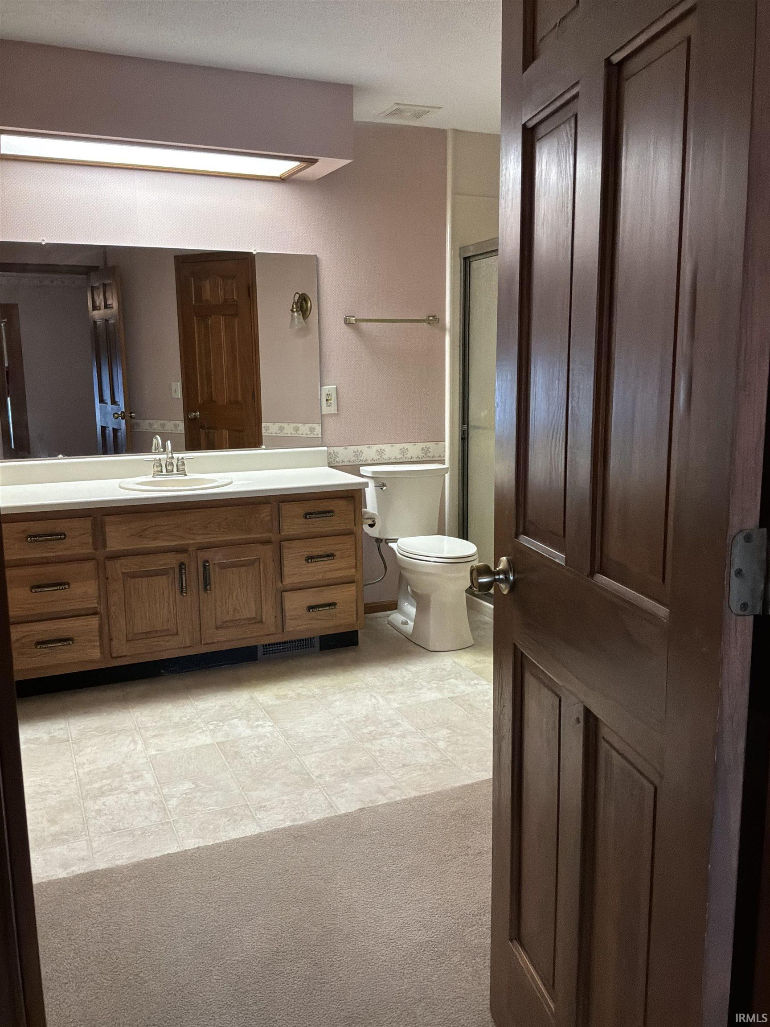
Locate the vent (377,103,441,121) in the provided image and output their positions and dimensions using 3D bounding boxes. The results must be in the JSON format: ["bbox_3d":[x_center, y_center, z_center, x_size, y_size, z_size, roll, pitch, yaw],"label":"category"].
[{"bbox_3d":[0.109,-1.836,3.798,0.225,0.020,0.225,-5,11,-23],"label":"vent"}]

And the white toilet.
[{"bbox_3d":[0.203,0.194,4.040,0.420,0.785,0.720,-5,11,-23],"label":"white toilet"}]

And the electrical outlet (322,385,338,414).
[{"bbox_3d":[-0.274,-0.561,4.112,0.078,0.126,0.010,-5,11,-23],"label":"electrical outlet"}]

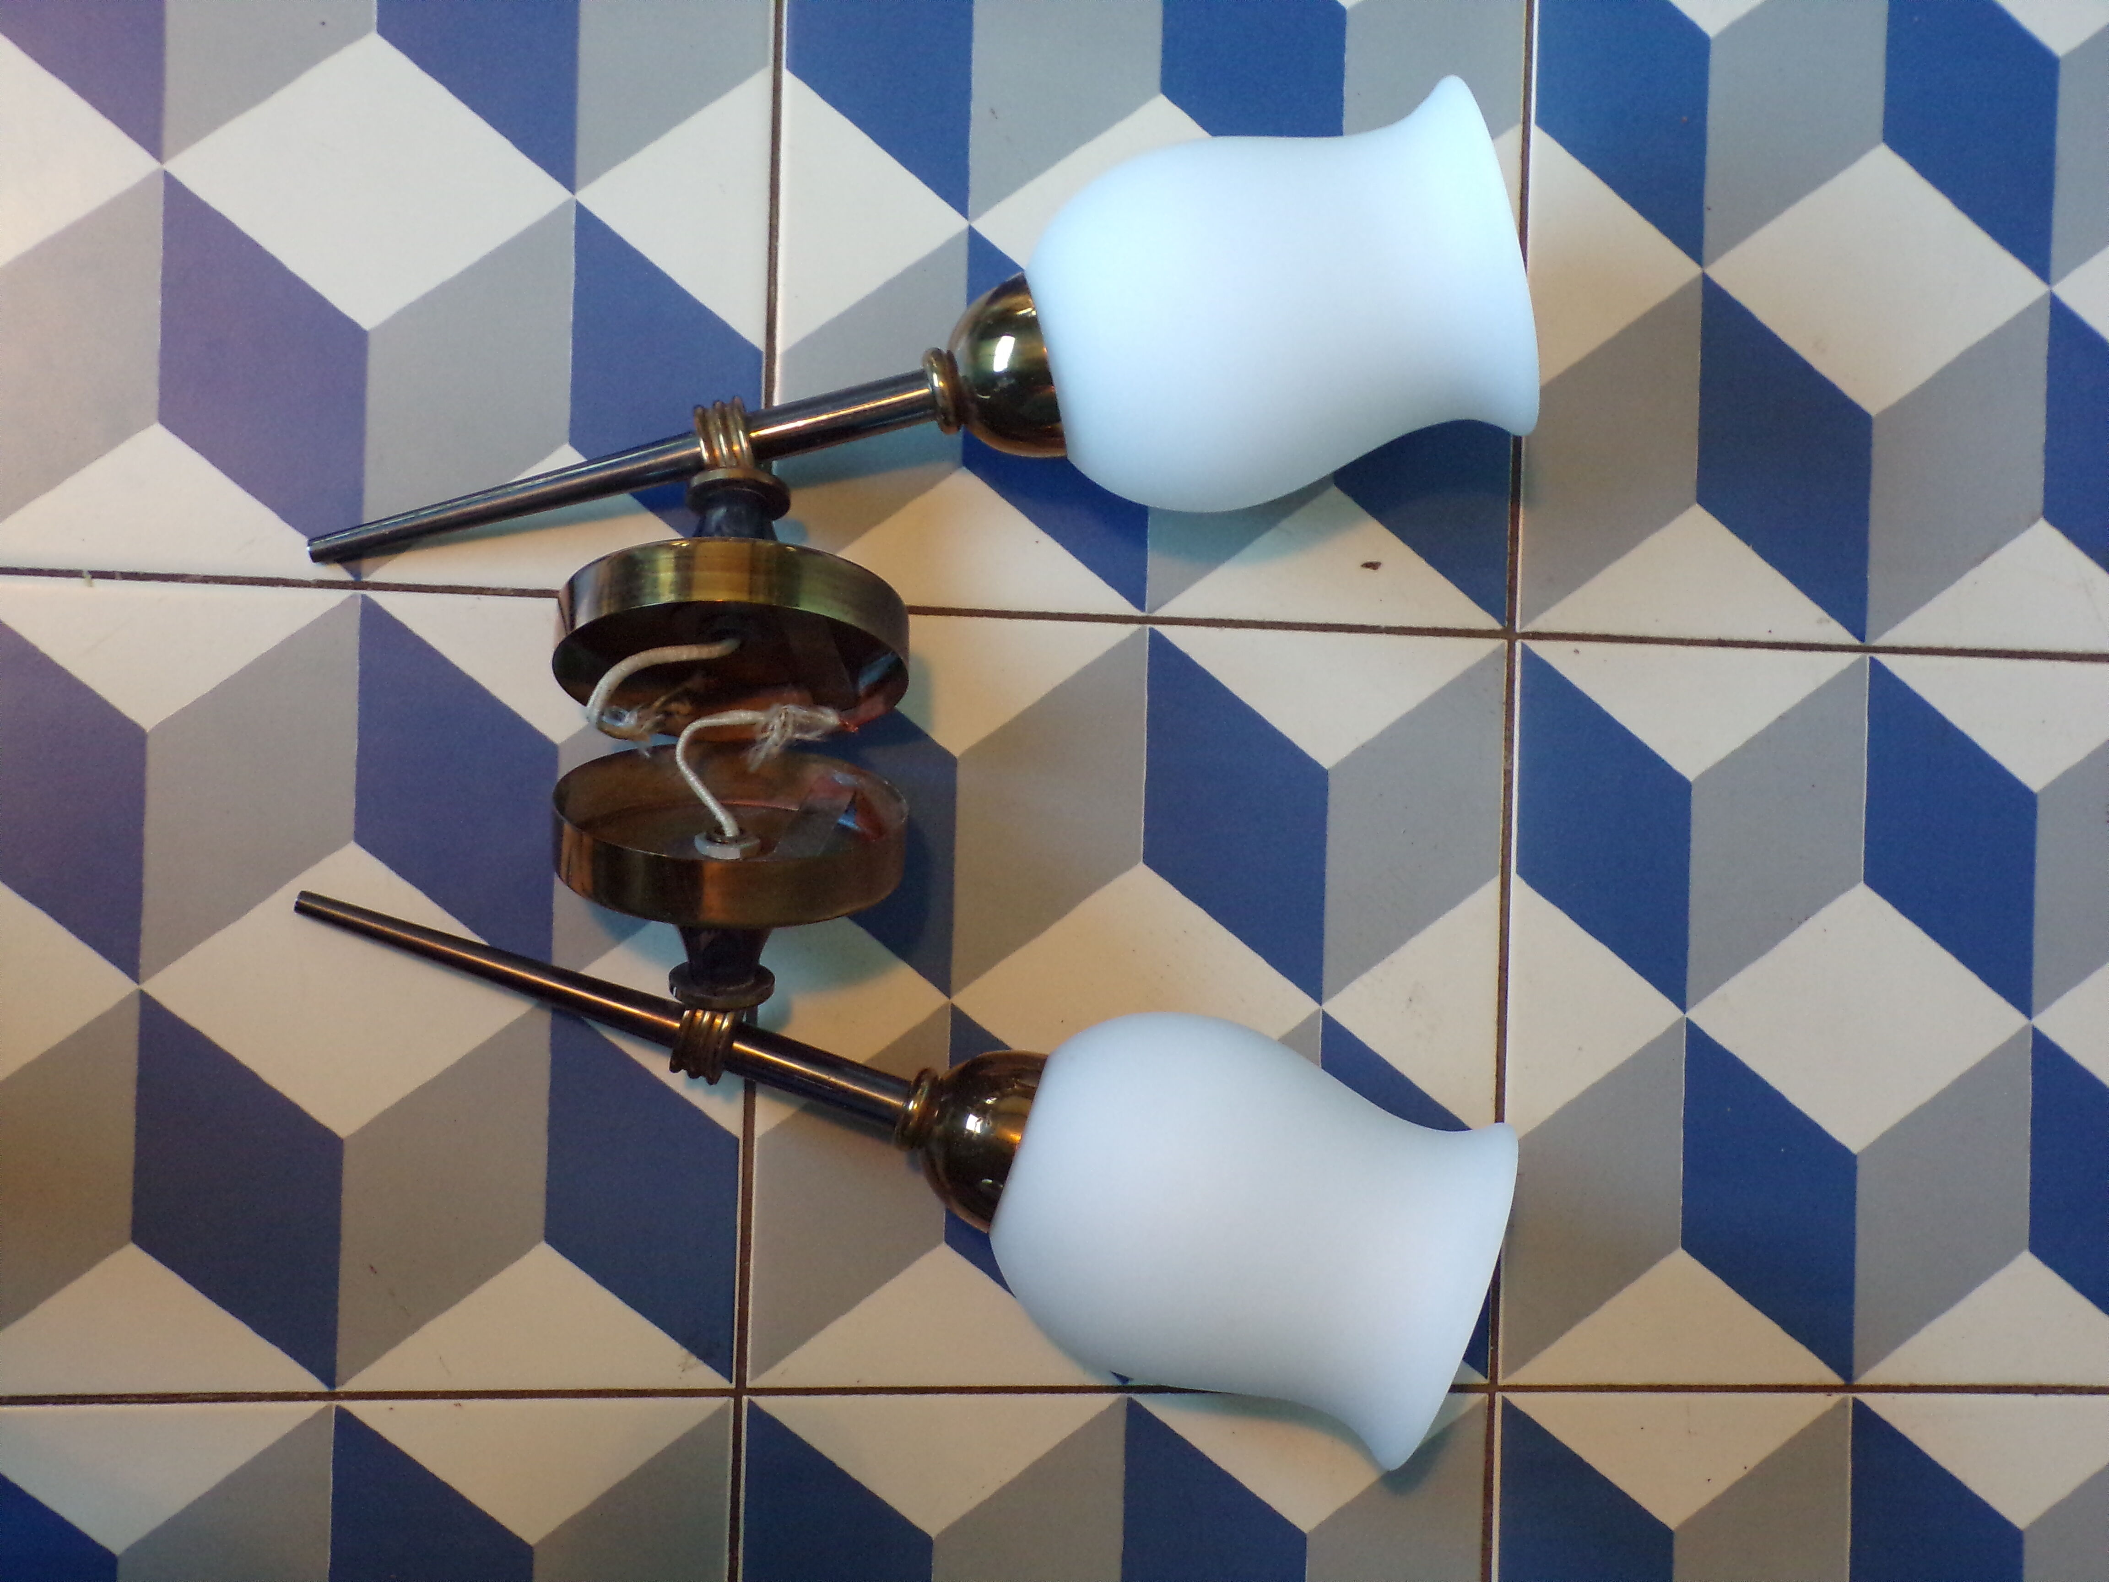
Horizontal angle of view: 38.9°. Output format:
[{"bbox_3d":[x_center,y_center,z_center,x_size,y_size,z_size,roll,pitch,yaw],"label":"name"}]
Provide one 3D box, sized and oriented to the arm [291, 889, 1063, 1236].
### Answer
[{"bbox_3d":[-0.101,0.059,0.761,0.197,0.049,0.049,19,86,1],"label":"arm"}]

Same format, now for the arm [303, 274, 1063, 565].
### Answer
[{"bbox_3d":[-0.095,-0.085,0.762,0.197,0.049,0.049,-14,92,1],"label":"arm"}]

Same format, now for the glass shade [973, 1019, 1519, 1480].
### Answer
[{"bbox_3d":[0.045,0.109,0.759,0.120,0.096,0.096,19,86,1],"label":"glass shade"}]

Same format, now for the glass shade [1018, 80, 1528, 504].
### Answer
[{"bbox_3d":[0.055,-0.122,0.759,0.120,0.096,0.096,-14,92,1],"label":"glass shade"}]

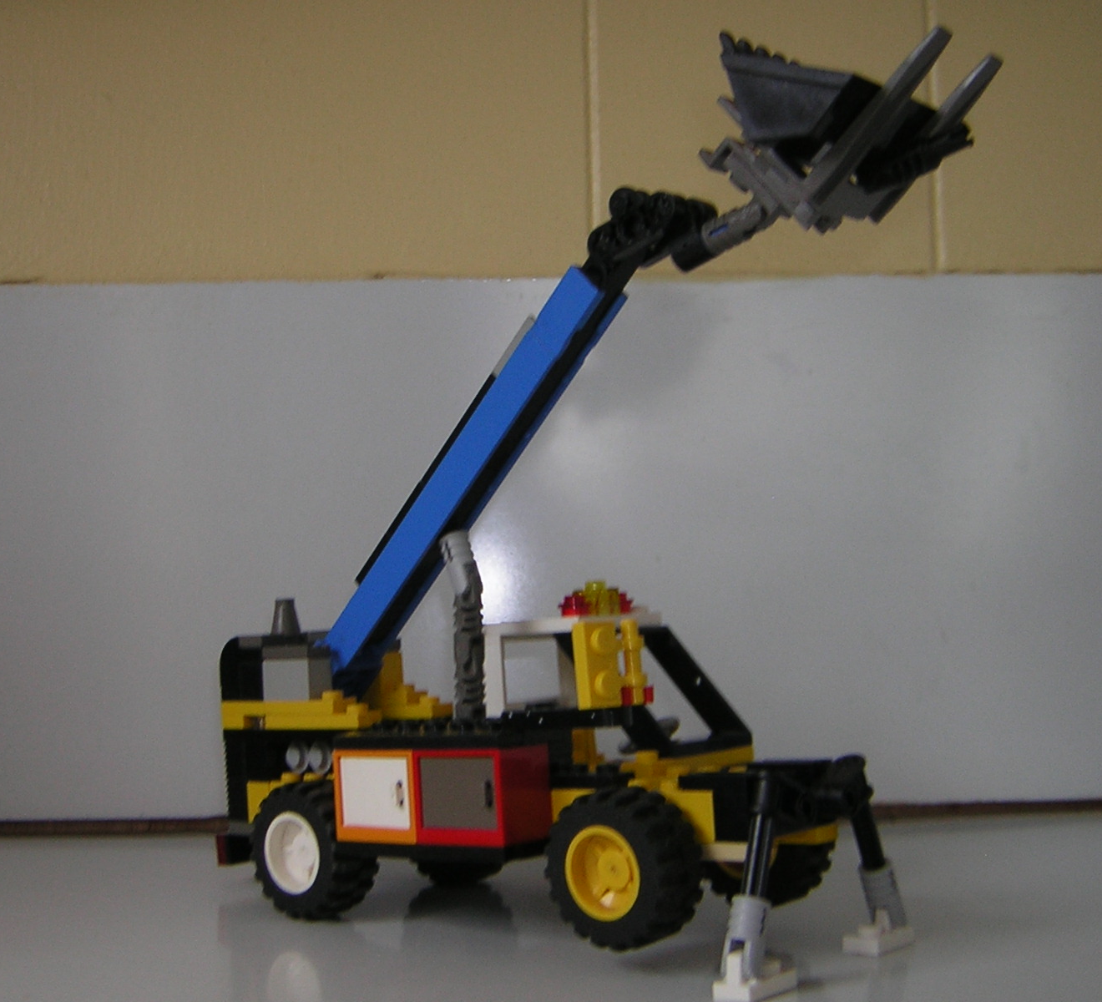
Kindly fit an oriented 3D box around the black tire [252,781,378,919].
[{"bbox_3d":[-0.054,0.080,0.379,0.030,0.030,0.014,-3,-3,39],"label":"black tire"}]

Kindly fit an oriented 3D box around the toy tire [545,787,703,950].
[{"bbox_3d":[0.014,0.072,0.324,0.030,0.030,0.014,-3,-3,39],"label":"toy tire"}]

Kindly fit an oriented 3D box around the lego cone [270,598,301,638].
[{"bbox_3d":[-0.065,0.028,0.405,0.008,0.010,0.008,-1,-3,0],"label":"lego cone"}]

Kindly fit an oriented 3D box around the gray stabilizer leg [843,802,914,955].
[{"bbox_3d":[0.067,0.076,0.338,0.008,0.029,0.017,-3,-3,39],"label":"gray stabilizer leg"}]

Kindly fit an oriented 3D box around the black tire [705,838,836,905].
[{"bbox_3d":[0.046,0.073,0.363,0.030,0.030,0.014,-3,-3,39],"label":"black tire"}]

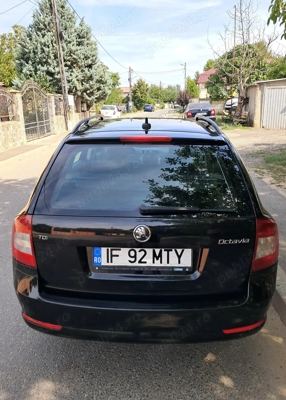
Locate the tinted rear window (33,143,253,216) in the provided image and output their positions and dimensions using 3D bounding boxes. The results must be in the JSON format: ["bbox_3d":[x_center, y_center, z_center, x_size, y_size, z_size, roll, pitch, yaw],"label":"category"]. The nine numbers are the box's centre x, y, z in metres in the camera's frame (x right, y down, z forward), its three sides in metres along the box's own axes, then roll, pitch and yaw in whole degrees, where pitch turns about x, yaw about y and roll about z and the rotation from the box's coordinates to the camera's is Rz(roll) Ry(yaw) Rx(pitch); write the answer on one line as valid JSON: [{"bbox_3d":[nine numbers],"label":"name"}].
[{"bbox_3d":[0.013,-0.103,1.705,1.160,0.430,0.090,1,-19,2],"label":"tinted rear window"}]

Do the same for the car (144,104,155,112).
[{"bbox_3d":[1.270,-17.890,60.935,1.680,1.450,4.000,2,17,6],"label":"car"}]

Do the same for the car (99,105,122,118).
[{"bbox_3d":[-3.281,-8.886,31.794,1.700,1.450,4.200,1,17,5],"label":"car"}]

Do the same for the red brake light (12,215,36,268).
[{"bbox_3d":[-0.693,0.189,1.807,0.210,0.290,0.200,4,18,13],"label":"red brake light"}]

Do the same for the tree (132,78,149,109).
[{"bbox_3d":[-0.291,-20.596,60.621,3.700,5.800,3.700,0,17,0],"label":"tree"}]

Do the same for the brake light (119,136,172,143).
[{"bbox_3d":[0.016,-0.352,1.817,0.305,0.040,0.045,1,17,3],"label":"brake light"}]

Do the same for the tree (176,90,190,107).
[{"bbox_3d":[5.243,-12.639,41.101,1.900,3.000,1.900,0,17,0],"label":"tree"}]

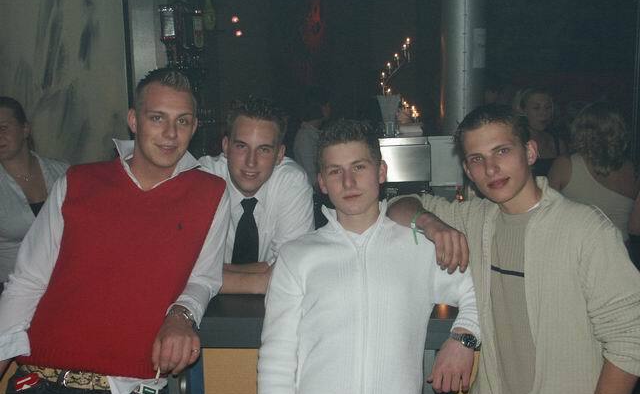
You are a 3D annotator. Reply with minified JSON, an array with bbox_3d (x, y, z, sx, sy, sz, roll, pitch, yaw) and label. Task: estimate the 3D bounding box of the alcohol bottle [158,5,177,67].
[{"bbox_3d":[-0.795,-0.852,3.900,0.082,0.310,0.082,-3,8,-17],"label":"alcohol bottle"}]

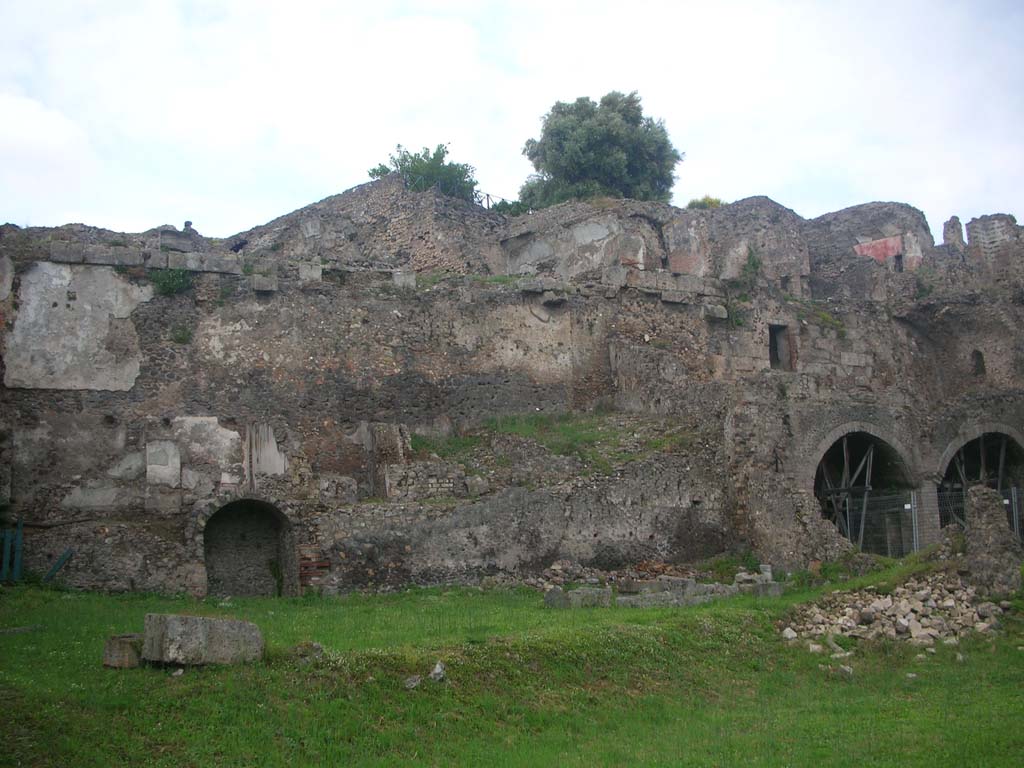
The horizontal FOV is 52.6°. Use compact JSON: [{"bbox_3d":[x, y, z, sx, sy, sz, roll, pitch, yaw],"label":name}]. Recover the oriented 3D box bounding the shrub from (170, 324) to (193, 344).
[{"bbox_3d":[-9.525,-1.388,29.782,0.595,0.554,0.400,2,-8,-23],"label":"shrub"}]

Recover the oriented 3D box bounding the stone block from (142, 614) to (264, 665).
[{"bbox_3d":[-4.433,3.672,14.964,1.650,0.620,0.720,0,-8,-12],"label":"stone block"}]

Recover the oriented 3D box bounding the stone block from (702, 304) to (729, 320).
[{"bbox_3d":[7.133,-2.516,37.175,1.035,0.474,0.600,1,-8,-22],"label":"stone block"}]

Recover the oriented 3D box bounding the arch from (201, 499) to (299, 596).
[{"bbox_3d":[-6.948,4.358,27.511,2.500,2.600,1.100,2,-9,-17],"label":"arch"}]

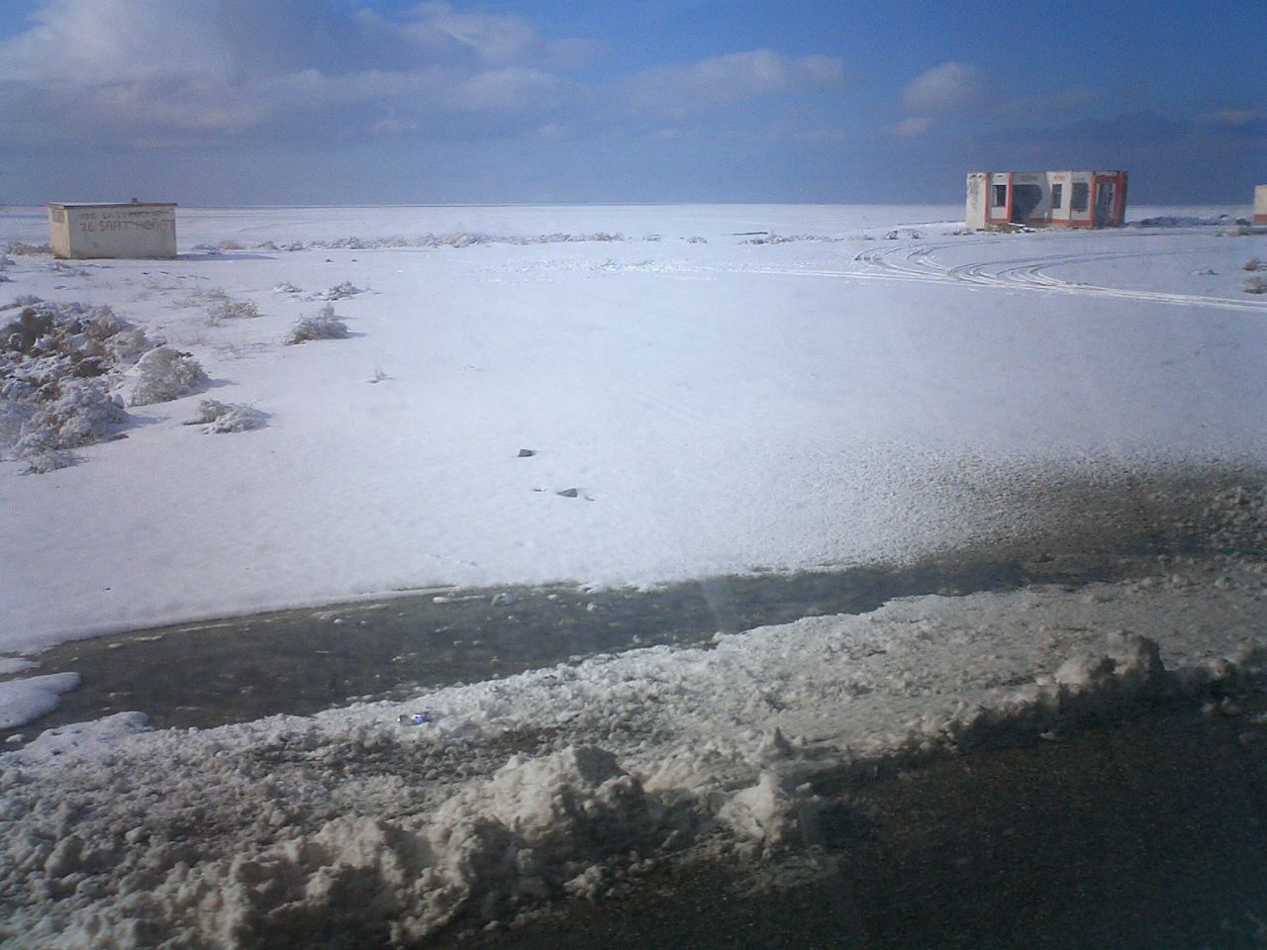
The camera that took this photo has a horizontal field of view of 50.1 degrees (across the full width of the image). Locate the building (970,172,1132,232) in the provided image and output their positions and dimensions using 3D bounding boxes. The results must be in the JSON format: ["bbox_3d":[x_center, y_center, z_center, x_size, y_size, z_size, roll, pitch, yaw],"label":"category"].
[{"bbox_3d":[24.705,-16.377,80.859,8.260,3.250,4.500,7,13,30],"label":"building"}]

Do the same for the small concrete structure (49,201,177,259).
[{"bbox_3d":[-19.667,-9.247,51.201,3.960,2.000,2.100,-9,14,-37],"label":"small concrete structure"}]

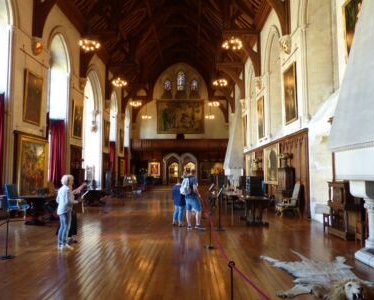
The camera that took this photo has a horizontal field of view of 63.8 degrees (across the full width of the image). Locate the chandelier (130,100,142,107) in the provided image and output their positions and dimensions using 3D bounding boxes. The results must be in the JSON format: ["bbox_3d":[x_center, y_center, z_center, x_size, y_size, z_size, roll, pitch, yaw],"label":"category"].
[{"bbox_3d":[-4.318,-3.930,25.386,0.970,0.350,0.970,0,-5,1],"label":"chandelier"}]

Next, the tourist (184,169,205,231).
[{"bbox_3d":[0.215,1.443,8.860,0.520,1.763,0.500,-4,-6,41],"label":"tourist"}]

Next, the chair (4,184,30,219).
[{"bbox_3d":[-6.053,1.850,10.747,0.600,1.250,0.600,-1,-5,13],"label":"chair"}]

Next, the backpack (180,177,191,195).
[{"bbox_3d":[-0.038,1.037,8.727,0.300,0.490,0.200,-4,-6,41],"label":"backpack"}]

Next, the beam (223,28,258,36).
[{"bbox_3d":[3.267,-7.046,18.148,2.090,0.310,0.340,0,-4,1],"label":"beam"}]

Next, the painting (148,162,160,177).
[{"bbox_3d":[-4.006,2.402,36.854,1.502,1.741,0.100,0,-4,1],"label":"painting"}]

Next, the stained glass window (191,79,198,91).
[{"bbox_3d":[1.045,-8.745,40.232,0.787,1.642,0.250,0,-5,1],"label":"stained glass window"}]

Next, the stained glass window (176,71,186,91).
[{"bbox_3d":[-0.751,-9.326,40.312,1.312,2.745,0.250,0,-5,1],"label":"stained glass window"}]

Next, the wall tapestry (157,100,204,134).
[{"bbox_3d":[-0.782,-4.086,37.303,5.860,4.290,0.080,0,-4,1],"label":"wall tapestry"}]

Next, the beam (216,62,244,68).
[{"bbox_3d":[3.334,-6.591,23.428,2.164,0.334,0.340,0,-4,1],"label":"beam"}]

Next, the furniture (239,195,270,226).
[{"bbox_3d":[2.128,1.954,9.690,0.770,0.820,1.550,0,-4,1],"label":"furniture"}]

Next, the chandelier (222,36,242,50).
[{"bbox_3d":[1.885,-4.402,12.499,0.770,0.290,0.770,0,-4,1],"label":"chandelier"}]

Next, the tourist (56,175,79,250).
[{"bbox_3d":[-2.606,1.339,6.531,0.460,1.593,0.460,1,-5,-17],"label":"tourist"}]

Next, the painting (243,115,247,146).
[{"bbox_3d":[4.764,-1.511,24.471,0.120,2.365,1.800,0,-5,1],"label":"painting"}]

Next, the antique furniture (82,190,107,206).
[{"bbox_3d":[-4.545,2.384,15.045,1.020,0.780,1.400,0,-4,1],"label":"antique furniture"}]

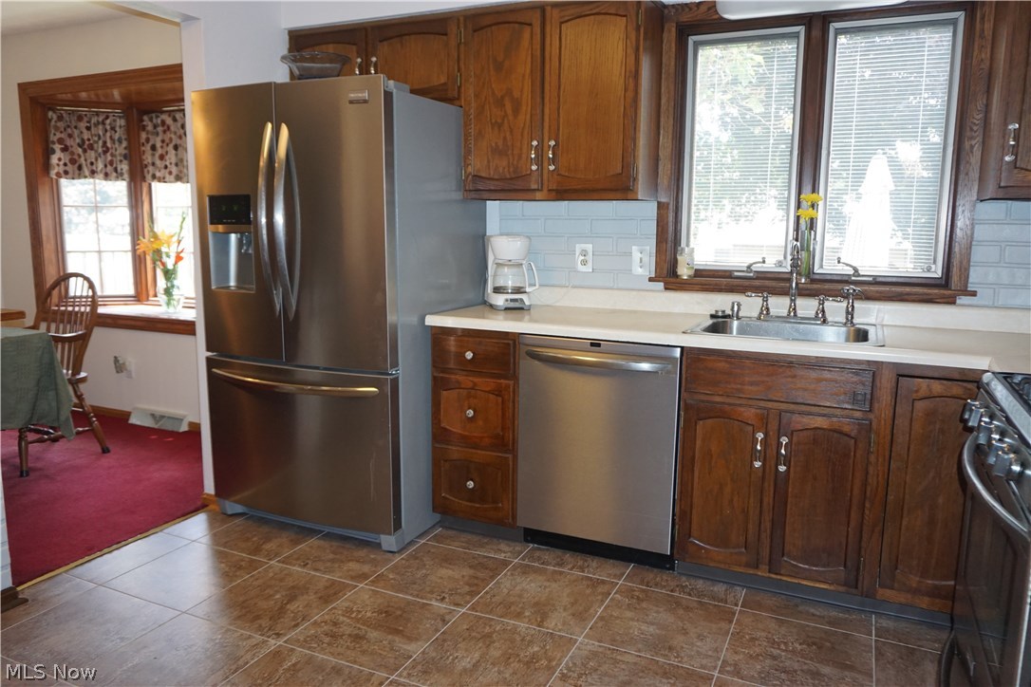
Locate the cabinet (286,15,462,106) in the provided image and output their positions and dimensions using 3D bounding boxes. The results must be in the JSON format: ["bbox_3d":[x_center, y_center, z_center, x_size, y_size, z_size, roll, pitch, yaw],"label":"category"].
[{"bbox_3d":[-0.572,-1.224,3.302,0.915,0.375,0.325,4,9,24],"label":"cabinet"}]

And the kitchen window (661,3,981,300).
[{"bbox_3d":[1.111,-0.753,2.727,1.120,1.130,0.100,4,9,24],"label":"kitchen window"}]

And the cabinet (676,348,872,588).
[{"bbox_3d":[0.971,0.376,2.654,0.605,0.770,0.620,4,9,24],"label":"cabinet"}]

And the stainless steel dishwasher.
[{"bbox_3d":[0.408,0.332,2.875,0.599,0.760,0.635,4,9,24],"label":"stainless steel dishwasher"}]

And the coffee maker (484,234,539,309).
[{"bbox_3d":[-0.016,-0.304,3.059,0.200,0.310,0.215,-2,9,-15],"label":"coffee maker"}]

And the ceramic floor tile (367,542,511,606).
[{"bbox_3d":[-0.268,0.844,2.614,0.404,0.010,0.404,4,9,24],"label":"ceramic floor tile"}]

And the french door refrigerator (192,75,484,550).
[{"bbox_3d":[-0.717,-0.143,3.141,0.908,1.775,0.843,4,9,24],"label":"french door refrigerator"}]

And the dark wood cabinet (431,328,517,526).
[{"bbox_3d":[-0.041,0.296,3.107,0.382,0.775,0.620,4,9,24],"label":"dark wood cabinet"}]

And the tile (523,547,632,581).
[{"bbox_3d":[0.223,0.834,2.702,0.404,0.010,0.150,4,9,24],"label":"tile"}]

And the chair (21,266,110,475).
[{"bbox_3d":[-2.600,0.129,3.890,0.570,1.000,0.570,4,9,24],"label":"chair"}]

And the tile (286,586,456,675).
[{"bbox_3d":[-0.440,0.900,2.267,0.405,0.010,0.405,4,9,24],"label":"tile"}]

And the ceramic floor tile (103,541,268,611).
[{"bbox_3d":[-1.185,0.843,2.600,0.405,0.010,0.405,4,9,24],"label":"ceramic floor tile"}]

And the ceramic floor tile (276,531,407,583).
[{"bbox_3d":[-0.643,0.820,2.802,0.405,0.010,0.405,4,9,24],"label":"ceramic floor tile"}]

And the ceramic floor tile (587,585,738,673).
[{"bbox_3d":[0.471,0.899,2.288,0.404,0.010,0.404,4,9,24],"label":"ceramic floor tile"}]

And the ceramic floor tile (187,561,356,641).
[{"bbox_3d":[-0.812,0.871,2.433,0.405,0.010,0.405,4,9,24],"label":"ceramic floor tile"}]

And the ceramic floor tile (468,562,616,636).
[{"bbox_3d":[0.102,0.871,2.454,0.404,0.010,0.404,4,9,24],"label":"ceramic floor tile"}]

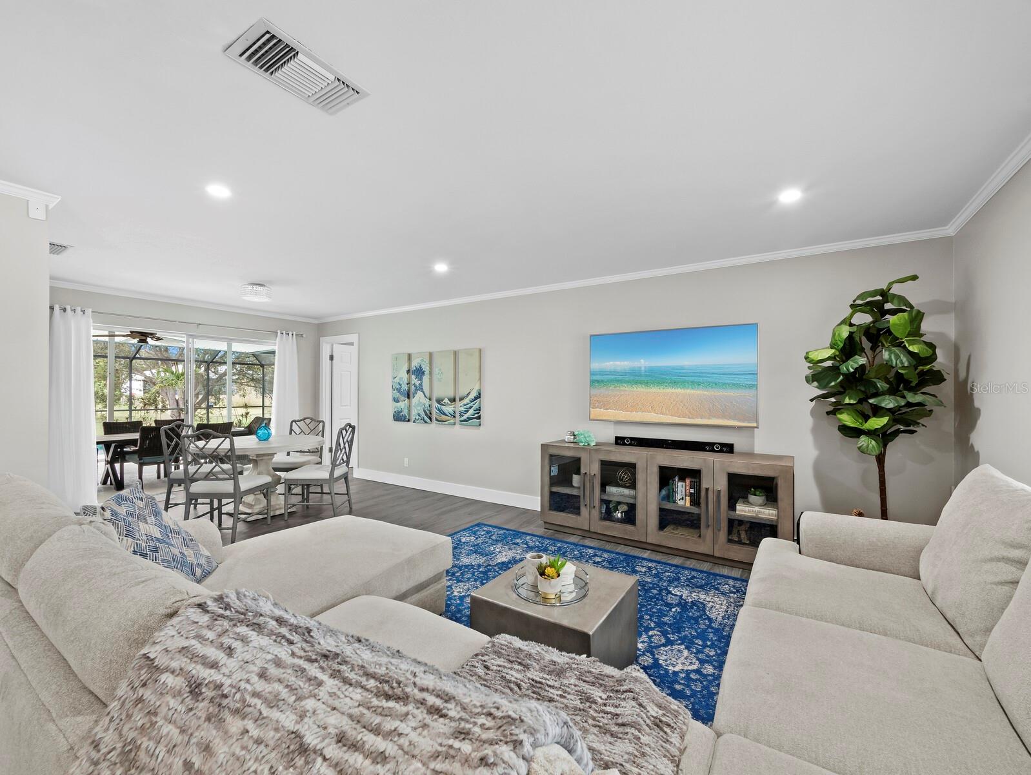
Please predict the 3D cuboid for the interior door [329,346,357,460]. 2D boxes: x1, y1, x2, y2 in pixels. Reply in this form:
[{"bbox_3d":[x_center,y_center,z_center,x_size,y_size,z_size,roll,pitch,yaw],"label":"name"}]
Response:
[{"bbox_3d":[-2.786,0.315,7.060,0.040,2.030,0.760,0,0,29],"label":"interior door"}]

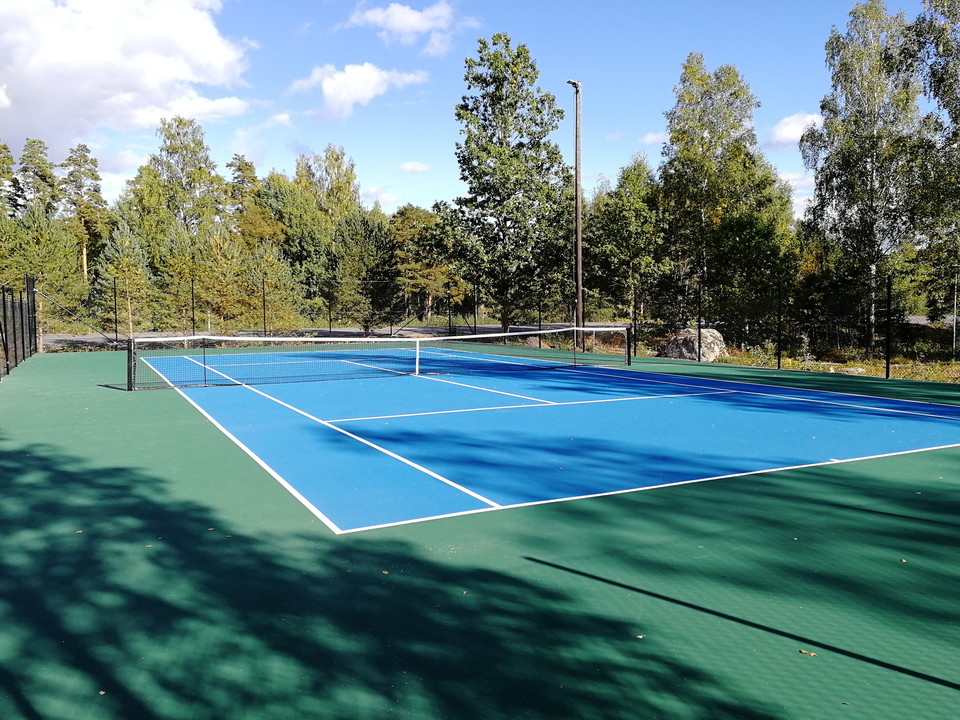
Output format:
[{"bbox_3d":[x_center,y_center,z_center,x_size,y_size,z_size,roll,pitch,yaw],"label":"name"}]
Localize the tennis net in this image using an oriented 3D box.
[{"bbox_3d":[-1.520,-0.133,18.500,12.900,1.080,0.100,-2,4,-27],"label":"tennis net"}]

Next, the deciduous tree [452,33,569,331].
[{"bbox_3d":[1.779,-9.931,42.927,7.000,17.110,7.000,0,4,0],"label":"deciduous tree"}]

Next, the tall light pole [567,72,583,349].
[{"bbox_3d":[3.862,-5.830,30.339,0.650,10.780,0.300,-1,4,-16],"label":"tall light pole"}]

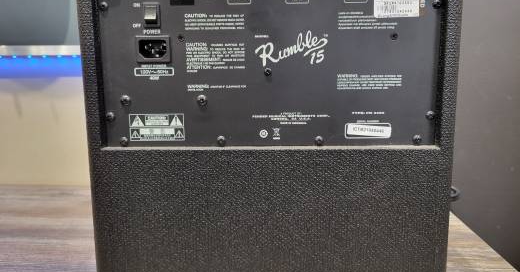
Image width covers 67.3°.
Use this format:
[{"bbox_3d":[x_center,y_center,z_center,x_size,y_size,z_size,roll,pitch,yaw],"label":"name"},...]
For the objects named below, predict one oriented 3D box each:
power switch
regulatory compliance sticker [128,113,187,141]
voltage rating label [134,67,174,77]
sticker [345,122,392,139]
[{"bbox_3d":[-0.096,-0.107,0.345,0.016,0.021,0.009,0,8,0],"label":"power switch"},{"bbox_3d":[-0.095,-0.008,0.361,0.051,0.026,0.001,0,8,0],"label":"regulatory compliance sticker"},{"bbox_3d":[-0.096,-0.058,0.355,0.036,0.008,0.001,0,8,0],"label":"voltage rating label"},{"bbox_3d":[0.100,-0.005,0.362,0.043,0.015,0.001,0,8,0],"label":"sticker"}]

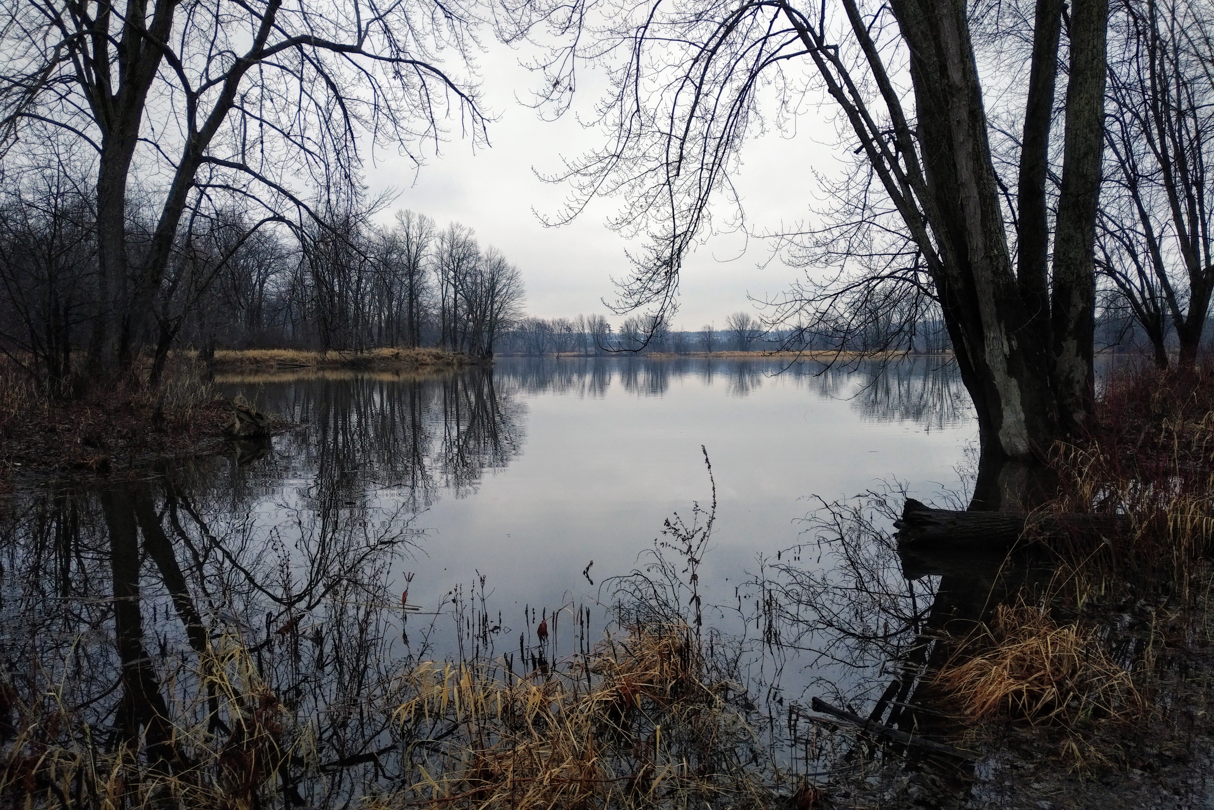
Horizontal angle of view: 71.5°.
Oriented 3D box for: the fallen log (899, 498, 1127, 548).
[{"bbox_3d":[3.450,0.980,7.100,2.150,0.410,0.400,0,3,0],"label":"fallen log"}]

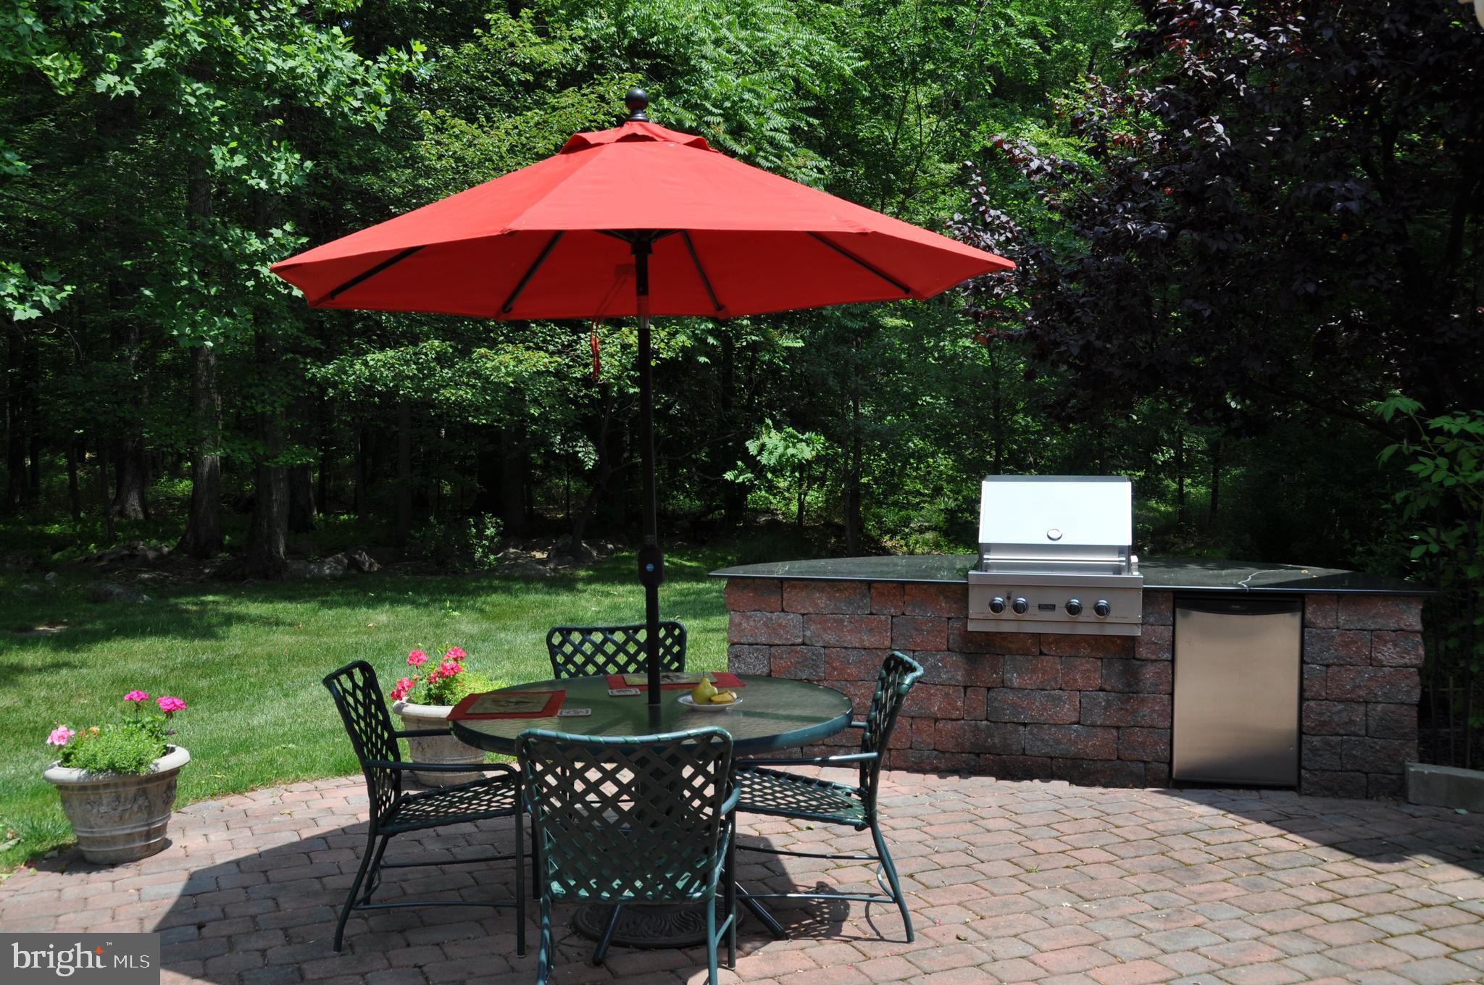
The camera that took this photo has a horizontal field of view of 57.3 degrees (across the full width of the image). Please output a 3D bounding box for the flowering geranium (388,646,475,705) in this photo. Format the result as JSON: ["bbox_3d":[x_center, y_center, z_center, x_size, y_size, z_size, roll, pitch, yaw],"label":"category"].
[{"bbox_3d":[-1.467,0.869,6.428,0.430,0.260,0.400,-1,2,-14],"label":"flowering geranium"}]

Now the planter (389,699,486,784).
[{"bbox_3d":[-1.310,1.123,6.087,0.492,0.340,0.492,0,2,0],"label":"planter"}]

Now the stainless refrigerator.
[{"bbox_3d":[2.197,0.851,6.135,0.525,0.837,0.530,1,2,12],"label":"stainless refrigerator"}]

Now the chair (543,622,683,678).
[{"bbox_3d":[-0.400,0.962,4.990,0.570,0.840,0.610,-1,2,-17],"label":"chair"}]

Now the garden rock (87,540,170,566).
[{"bbox_3d":[-7.965,0.790,17.628,1.050,0.340,0.700,-1,2,-24],"label":"garden rock"}]

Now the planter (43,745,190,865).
[{"bbox_3d":[-2.283,1.153,4.996,0.488,0.355,0.488,0,2,0],"label":"planter"}]

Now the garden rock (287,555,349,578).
[{"bbox_3d":[-5.250,0.912,16.832,0.780,0.300,0.520,-1,2,-18],"label":"garden rock"}]

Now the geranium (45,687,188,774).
[{"bbox_3d":[-2.407,0.921,5.228,0.510,0.280,0.460,-1,2,-25],"label":"geranium"}]

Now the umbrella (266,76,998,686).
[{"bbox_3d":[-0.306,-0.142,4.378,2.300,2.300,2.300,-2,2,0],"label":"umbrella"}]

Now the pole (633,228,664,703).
[{"bbox_3d":[-0.301,0.178,4.387,0.070,1.900,0.070,-2,2,0],"label":"pole"}]

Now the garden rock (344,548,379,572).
[{"bbox_3d":[-4.451,0.793,16.047,0.406,0.271,0.350,0,2,-16],"label":"garden rock"}]

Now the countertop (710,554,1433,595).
[{"bbox_3d":[1.532,0.395,6.732,3.110,0.035,1.500,1,2,12],"label":"countertop"}]

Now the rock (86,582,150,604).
[{"bbox_3d":[-5.853,0.933,12.981,0.610,0.207,0.450,-1,2,-24],"label":"rock"}]

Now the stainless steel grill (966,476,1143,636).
[{"bbox_3d":[1.439,0.271,6.266,0.751,0.678,0.640,1,2,12],"label":"stainless steel grill"}]

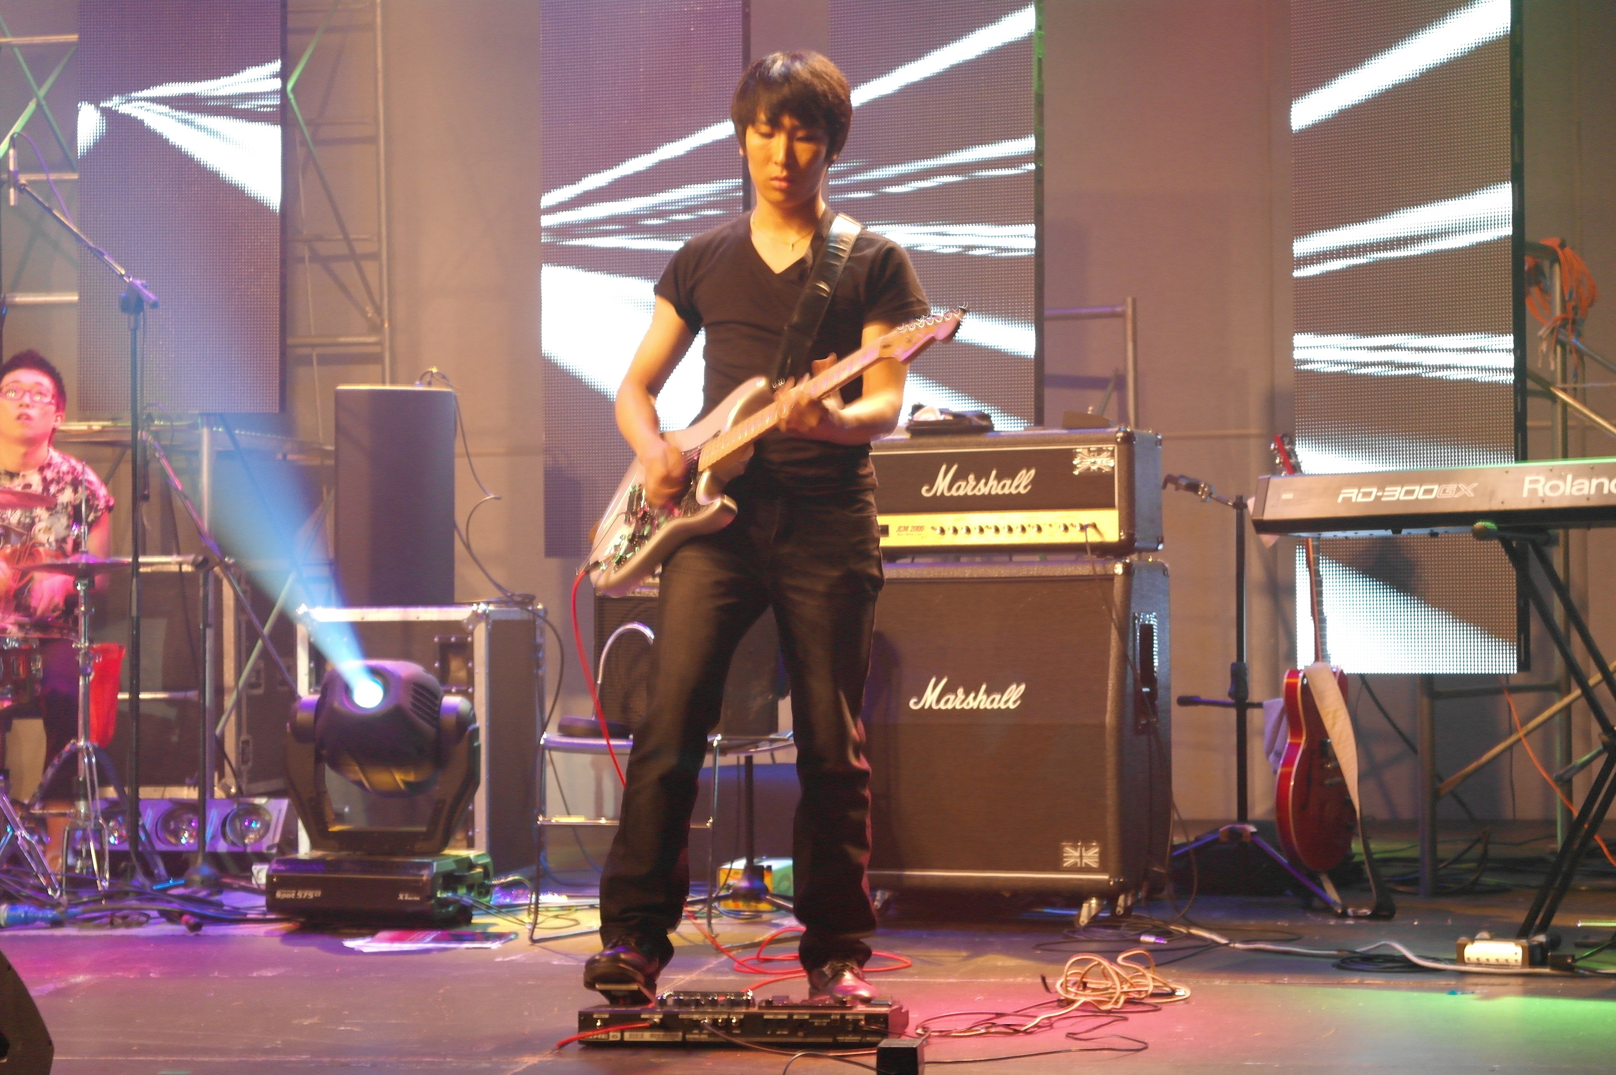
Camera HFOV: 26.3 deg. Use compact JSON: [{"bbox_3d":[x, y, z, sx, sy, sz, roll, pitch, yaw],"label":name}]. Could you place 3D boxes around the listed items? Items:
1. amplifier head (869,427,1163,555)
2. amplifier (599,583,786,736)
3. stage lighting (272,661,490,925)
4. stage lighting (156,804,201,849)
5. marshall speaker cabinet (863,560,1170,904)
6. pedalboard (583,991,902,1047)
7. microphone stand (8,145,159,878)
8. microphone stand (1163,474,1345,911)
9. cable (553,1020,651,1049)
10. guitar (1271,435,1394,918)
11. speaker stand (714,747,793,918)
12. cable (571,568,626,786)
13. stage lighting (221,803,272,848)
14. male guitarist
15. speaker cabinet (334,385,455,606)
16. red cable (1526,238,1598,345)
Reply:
[{"bbox_3d":[0.439,-0.099,8.089,0.745,0.295,0.210,-1,-2,23],"label":"amplifier head"},{"bbox_3d":[-0.286,0.275,8.100,0.400,0.380,0.240,-1,-2,15],"label":"amplifier"},{"bbox_3d":[-0.996,0.590,8.068,0.440,0.605,0.340,-1,-2,21],"label":"stage lighting"},{"bbox_3d":[-1.658,0.761,9.100,0.122,0.122,0.090,0,-2,-5],"label":"stage lighting"},{"bbox_3d":[0.437,0.440,8.150,0.770,0.770,0.365,-1,-2,25],"label":"marshall speaker cabinet"},{"bbox_3d":[-0.103,0.785,5.715,0.505,0.080,0.260,-1,-2,8],"label":"pedalboard"},{"bbox_3d":[-1.875,-0.050,8.950,0.450,1.950,0.500,0,-2,10],"label":"microphone stand"},{"bbox_3d":[1.003,0.366,8.373,0.580,1.040,0.600,0,-2,0],"label":"microphone stand"},{"bbox_3d":[-0.328,0.792,5.500,0.155,0.047,0.070,0,-2,0],"label":"cable"},{"bbox_3d":[1.187,0.295,8.200,0.140,1.070,0.400,-9,-6,30],"label":"guitar"},{"bbox_3d":[-0.130,0.672,8.105,0.450,0.430,0.420,0,-2,0],"label":"speaker stand"},{"bbox_3d":[-0.355,0.236,5.870,0.090,0.370,0.180,0,-2,0],"label":"cable"},{"bbox_3d":[-1.485,0.770,9.150,0.135,0.125,0.100,0,-2,-5],"label":"stage lighting"},{"bbox_3d":[-0.090,-0.012,6.000,0.580,1.650,0.470,0,-2,9],"label":"male guitarist"},{"bbox_3d":[-1.145,-0.117,9.580,0.335,0.600,0.310,0,-2,-12],"label":"speaker cabinet"},{"bbox_3d":[2.155,-0.710,9.950,0.230,0.320,0.190,0,-2,10],"label":"red cable"}]

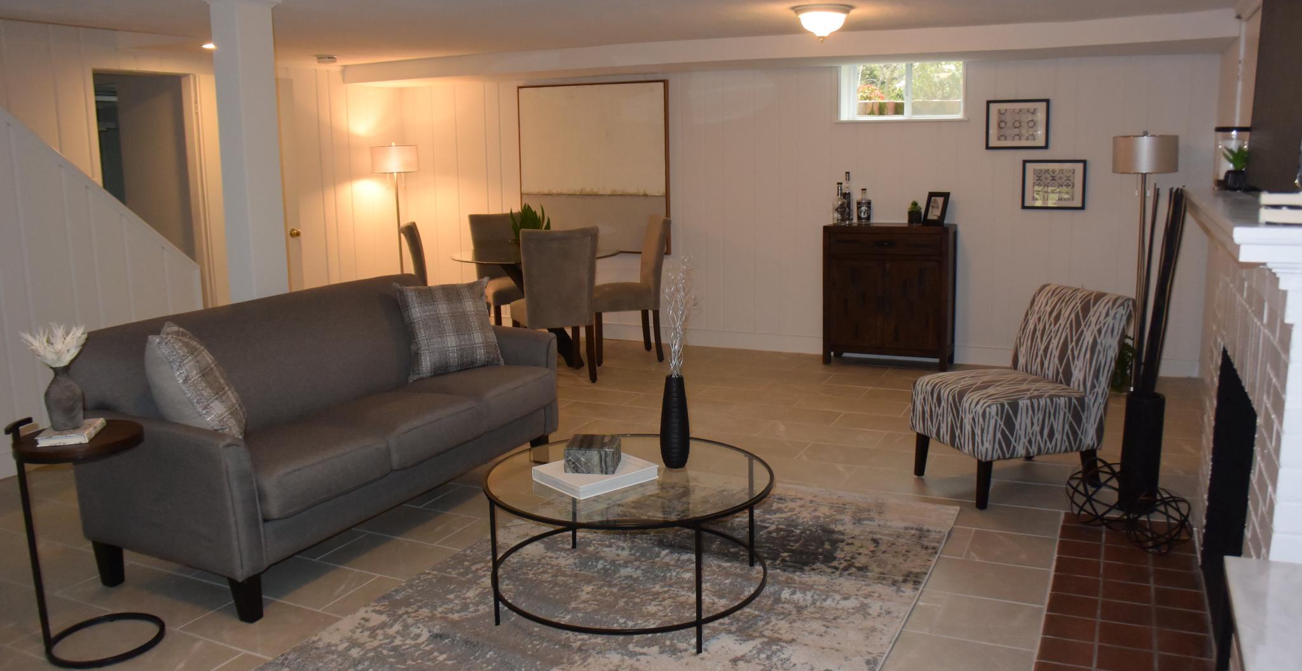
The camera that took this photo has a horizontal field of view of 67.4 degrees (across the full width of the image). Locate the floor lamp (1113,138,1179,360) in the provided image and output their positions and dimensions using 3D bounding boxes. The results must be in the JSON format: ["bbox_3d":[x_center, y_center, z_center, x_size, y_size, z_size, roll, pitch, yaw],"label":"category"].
[{"bbox_3d":[2.949,-0.425,5.875,0.365,1.560,0.365,4,10,23],"label":"floor lamp"}]

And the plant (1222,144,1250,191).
[{"bbox_3d":[1.999,-0.567,3.321,0.095,0.155,0.095,4,11,25],"label":"plant"}]

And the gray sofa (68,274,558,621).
[{"bbox_3d":[-1.172,0.297,3.877,0.755,0.860,1.870,4,10,24],"label":"gray sofa"}]

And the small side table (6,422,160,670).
[{"bbox_3d":[-1.640,0.572,2.859,0.390,0.690,0.375,-7,12,-31],"label":"small side table"}]

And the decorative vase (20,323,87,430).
[{"bbox_3d":[-1.709,0.111,2.829,0.165,0.300,0.165,4,11,25],"label":"decorative vase"}]

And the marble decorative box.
[{"bbox_3d":[-0.182,0.380,3.132,0.155,0.077,0.178,1,10,7],"label":"marble decorative box"}]

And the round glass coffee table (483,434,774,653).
[{"bbox_3d":[-0.067,0.633,3.121,0.910,0.405,0.910,-1,10,0],"label":"round glass coffee table"}]

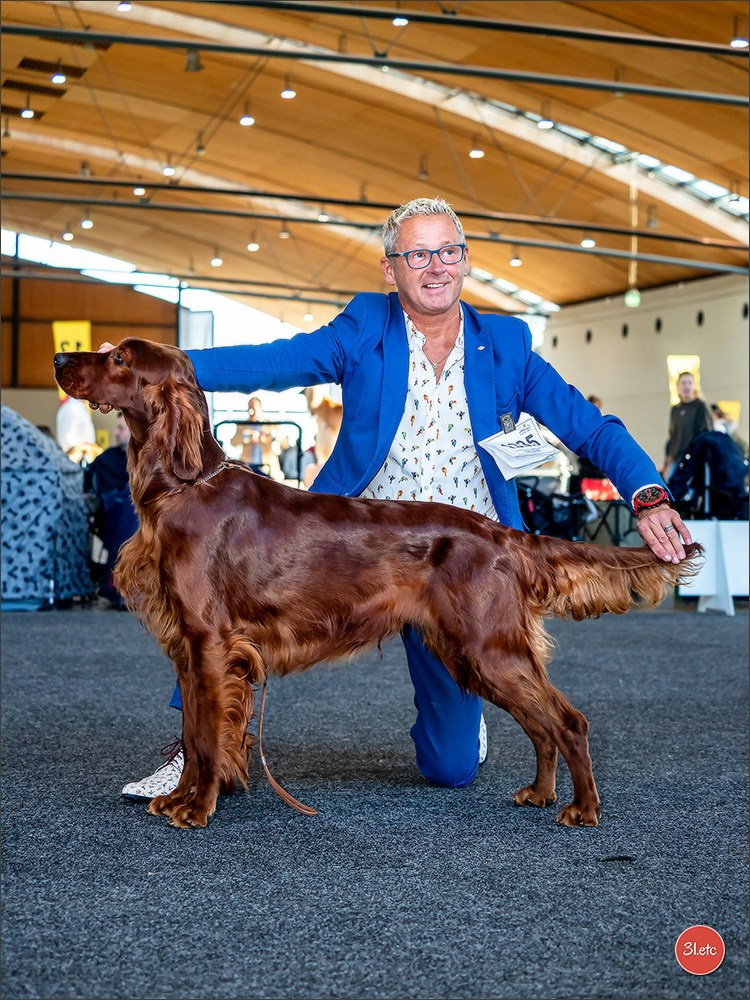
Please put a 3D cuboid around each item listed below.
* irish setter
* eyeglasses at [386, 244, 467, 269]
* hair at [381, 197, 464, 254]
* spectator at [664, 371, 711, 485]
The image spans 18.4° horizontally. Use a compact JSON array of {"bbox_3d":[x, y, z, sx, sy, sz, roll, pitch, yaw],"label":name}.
[{"bbox_3d":[0.005,0.153,4.380,1.220,0.905,0.280,0,0,-5],"label":"irish setter"},{"bbox_3d":[0.099,-0.503,4.804,0.142,0.045,0.145,-11,7,-18],"label":"eyeglasses"},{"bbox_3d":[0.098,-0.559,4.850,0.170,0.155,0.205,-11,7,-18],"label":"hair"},{"bbox_3d":[2.772,-0.253,20.500,0.500,1.730,0.340,0,0,23],"label":"spectator"}]

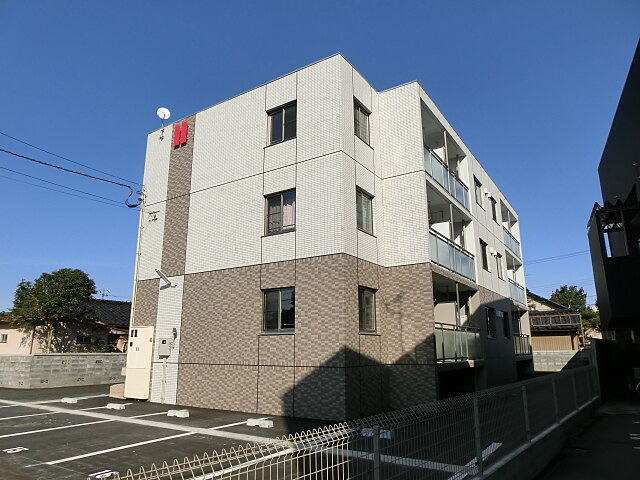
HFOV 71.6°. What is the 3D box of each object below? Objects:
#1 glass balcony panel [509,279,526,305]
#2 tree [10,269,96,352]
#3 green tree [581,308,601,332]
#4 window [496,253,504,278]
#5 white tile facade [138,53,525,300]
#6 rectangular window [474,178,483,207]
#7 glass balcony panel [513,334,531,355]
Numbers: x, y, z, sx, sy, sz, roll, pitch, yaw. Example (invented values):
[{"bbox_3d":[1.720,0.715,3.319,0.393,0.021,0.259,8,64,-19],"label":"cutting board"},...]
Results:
[{"bbox_3d":[10.326,2.805,23.239,0.100,1.020,4.500,-9,-17,32],"label":"glass balcony panel"},{"bbox_3d":[-12.790,3.981,21.151,3.700,5.150,3.700,-9,-17,32],"label":"tree"},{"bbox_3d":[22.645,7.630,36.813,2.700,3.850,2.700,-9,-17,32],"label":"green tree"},{"bbox_3d":[8.291,1.272,20.433,0.140,1.200,1.400,-9,-17,32],"label":"window"},{"bbox_3d":[2.776,-0.078,20.965,9.550,5.620,18.600,-9,-17,32],"label":"white tile facade"},{"bbox_3d":[6.663,-1.956,18.692,0.140,1.200,1.420,-9,-17,32],"label":"rectangular window"},{"bbox_3d":[10.286,5.357,22.516,0.100,0.980,4.400,-9,-17,32],"label":"glass balcony panel"}]

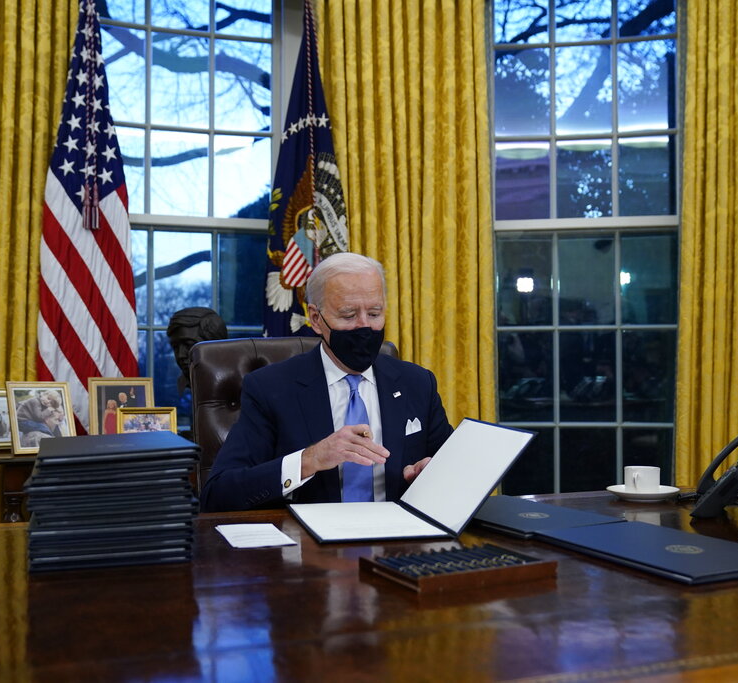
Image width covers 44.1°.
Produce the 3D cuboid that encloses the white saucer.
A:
[{"bbox_3d":[0.623,0.347,2.070,0.166,0.022,0.166,0,-2,0],"label":"white saucer"}]

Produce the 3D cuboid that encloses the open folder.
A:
[{"bbox_3d":[0.066,0.256,1.765,0.395,0.192,0.370,0,-2,-14],"label":"open folder"}]

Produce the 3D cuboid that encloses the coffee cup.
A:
[{"bbox_3d":[0.616,0.319,2.060,0.081,0.064,0.103,-1,-2,35],"label":"coffee cup"}]

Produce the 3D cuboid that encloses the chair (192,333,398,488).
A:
[{"bbox_3d":[-0.110,0.583,2.150,0.660,1.210,0.700,0,-2,-19],"label":"chair"}]

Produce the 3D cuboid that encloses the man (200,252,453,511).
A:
[{"bbox_3d":[-0.075,0.496,2.080,0.600,1.360,0.760,0,-2,-17],"label":"man"}]

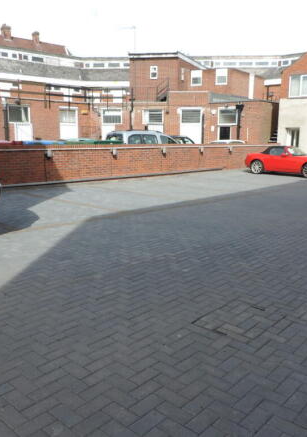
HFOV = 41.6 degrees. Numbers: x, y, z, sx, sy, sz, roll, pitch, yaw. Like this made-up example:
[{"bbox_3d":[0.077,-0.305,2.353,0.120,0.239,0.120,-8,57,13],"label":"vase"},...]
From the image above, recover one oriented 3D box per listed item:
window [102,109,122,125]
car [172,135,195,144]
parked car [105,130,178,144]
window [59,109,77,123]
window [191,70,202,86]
[{"bbox_3d":[-2.513,-6.252,24.771,1.250,0.970,0.120,-2,11,-14],"label":"window"},{"bbox_3d":[1.438,-3.632,22.414,4.200,1.520,1.750,-9,14,-41],"label":"car"},{"bbox_3d":[-0.266,-3.261,19.536,4.100,1.840,1.700,-9,14,-41],"label":"parked car"},{"bbox_3d":[-4.903,-5.941,23.308,1.150,0.880,0.120,-9,14,-40],"label":"window"},{"bbox_3d":[2.857,-9.273,26.726,0.770,1.050,0.120,3,11,14],"label":"window"}]

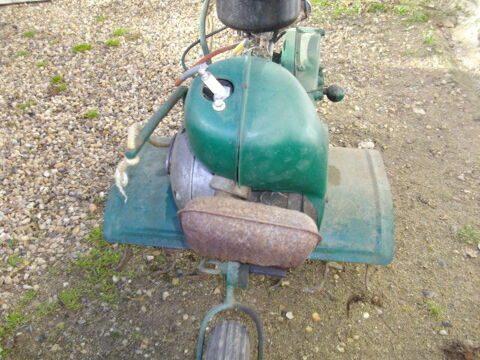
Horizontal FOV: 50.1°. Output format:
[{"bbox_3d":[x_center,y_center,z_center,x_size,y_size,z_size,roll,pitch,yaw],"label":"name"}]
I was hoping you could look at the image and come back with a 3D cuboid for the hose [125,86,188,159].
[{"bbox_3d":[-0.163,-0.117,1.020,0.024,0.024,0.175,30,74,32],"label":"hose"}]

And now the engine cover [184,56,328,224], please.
[{"bbox_3d":[0.043,-0.091,1.081,0.257,0.242,0.276,4,38,5],"label":"engine cover"}]

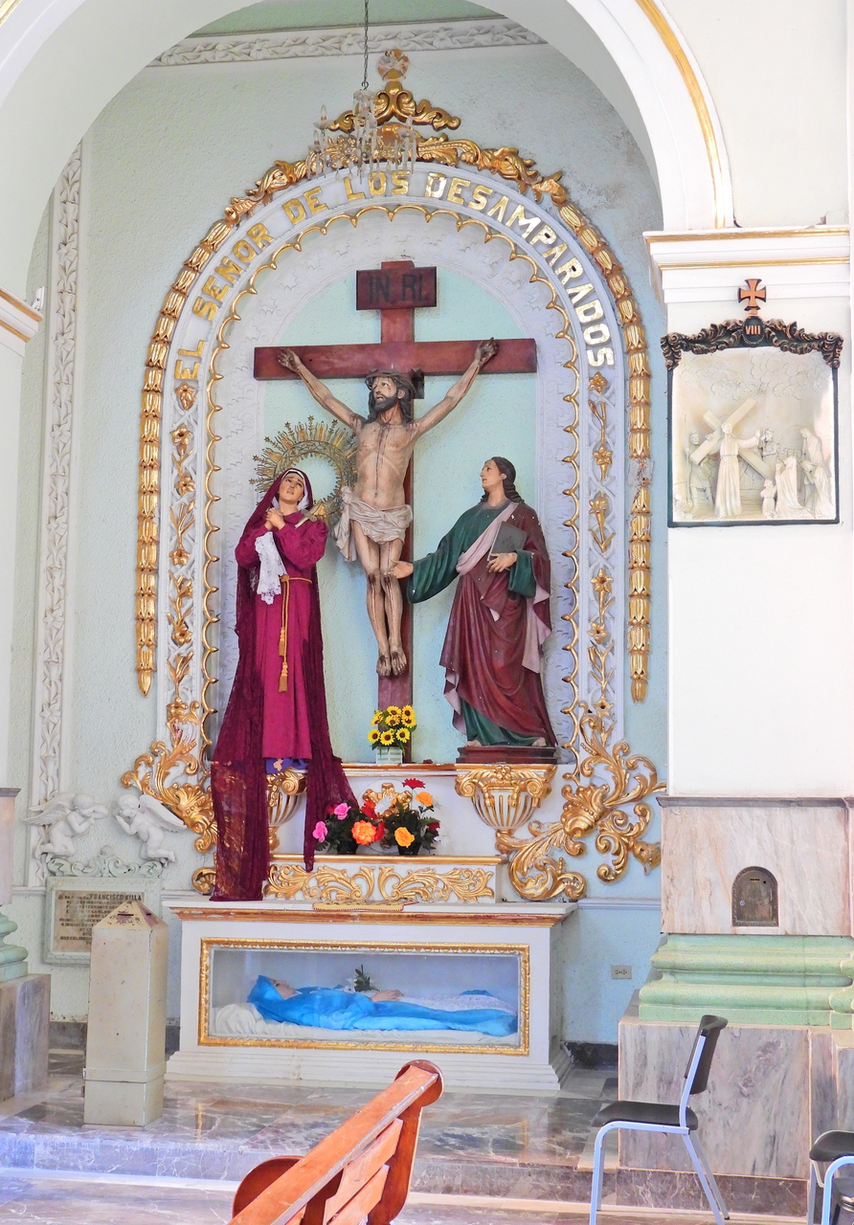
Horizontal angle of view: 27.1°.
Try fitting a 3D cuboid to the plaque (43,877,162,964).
[{"bbox_3d":[-1.939,1.834,10.561,0.702,0.489,0.060,0,-7,9],"label":"plaque"}]

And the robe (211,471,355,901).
[{"bbox_3d":[-0.808,0.426,10.126,0.760,2.376,0.580,1,-7,-3],"label":"robe"}]

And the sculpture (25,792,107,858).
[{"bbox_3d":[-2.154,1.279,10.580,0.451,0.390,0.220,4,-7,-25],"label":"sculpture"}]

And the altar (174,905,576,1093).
[{"bbox_3d":[-0.285,2.081,9.825,2.141,0.943,0.820,0,-7,9],"label":"altar"}]

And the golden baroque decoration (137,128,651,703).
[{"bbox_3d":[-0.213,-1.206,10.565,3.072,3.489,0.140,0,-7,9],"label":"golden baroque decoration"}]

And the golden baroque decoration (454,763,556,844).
[{"bbox_3d":[0.438,1.075,9.965,0.522,0.427,0.320,0,-7,9],"label":"golden baroque decoration"}]

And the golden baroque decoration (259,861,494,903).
[{"bbox_3d":[-0.272,1.514,9.930,1.304,0.217,0.080,0,-7,9],"label":"golden baroque decoration"}]

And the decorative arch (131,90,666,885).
[{"bbox_3d":[-0.201,-0.803,10.475,3.149,4.874,0.260,0,-7,9],"label":"decorative arch"}]

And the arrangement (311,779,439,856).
[{"bbox_3d":[-0.293,1.169,10.086,0.683,0.419,0.280,0,-7,9],"label":"arrangement"}]

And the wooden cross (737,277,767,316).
[{"bbox_3d":[1.425,-1.383,7.764,0.122,0.158,0.035,0,-7,9],"label":"wooden cross"}]

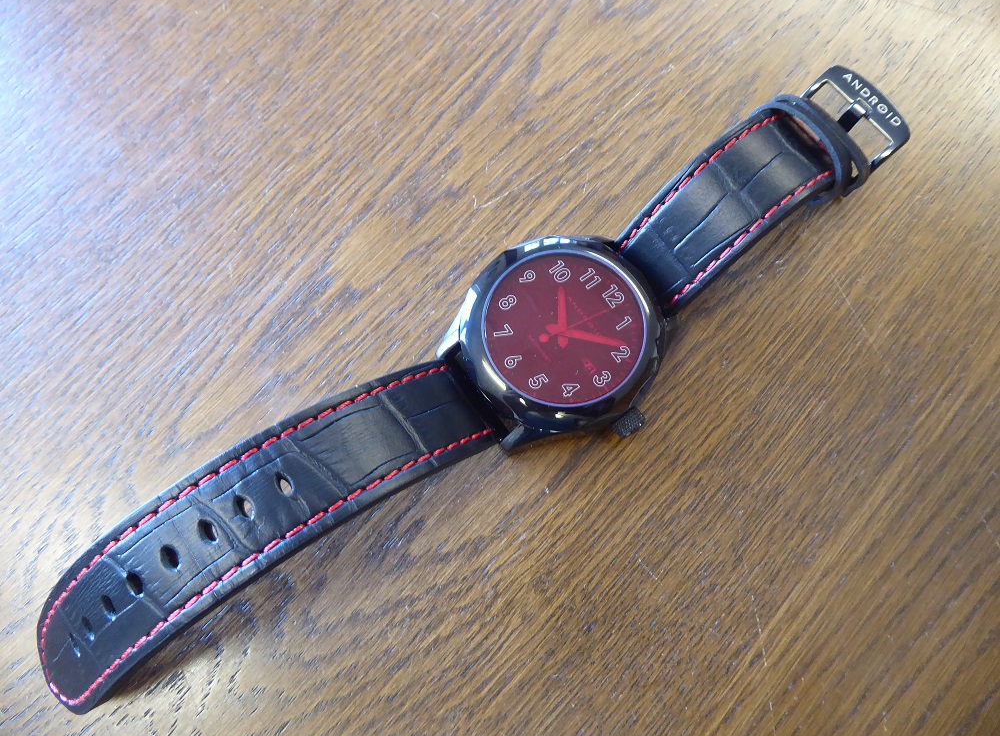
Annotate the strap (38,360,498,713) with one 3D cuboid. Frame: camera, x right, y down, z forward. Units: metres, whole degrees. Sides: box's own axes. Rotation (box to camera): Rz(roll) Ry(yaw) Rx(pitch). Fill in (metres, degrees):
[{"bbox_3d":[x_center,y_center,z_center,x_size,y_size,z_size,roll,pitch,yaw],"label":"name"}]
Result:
[{"bbox_3d":[-0.049,0.031,0.144,0.104,0.023,0.022,-33,73,-8],"label":"strap"}]

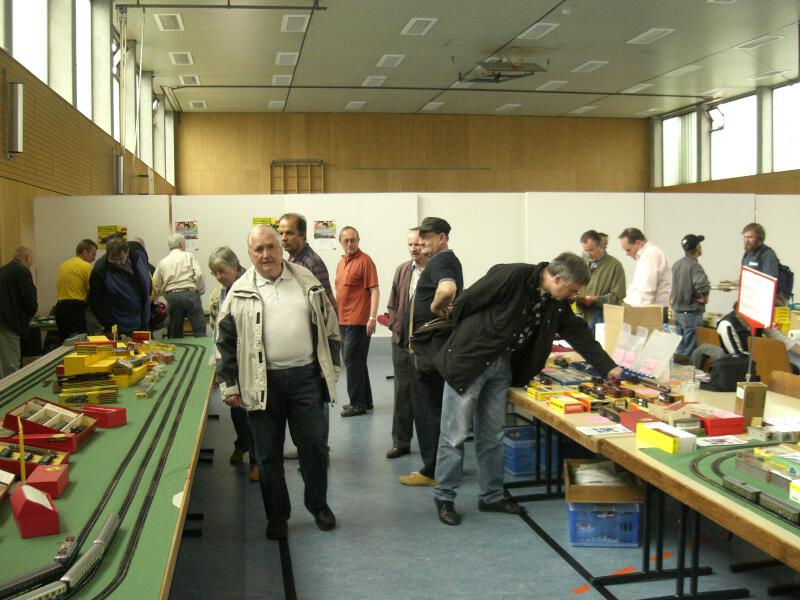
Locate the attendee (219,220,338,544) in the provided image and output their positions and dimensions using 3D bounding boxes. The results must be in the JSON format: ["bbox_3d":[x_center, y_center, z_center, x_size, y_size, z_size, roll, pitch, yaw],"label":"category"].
[{"bbox_3d":[-0.693,0.447,5.050,0.700,1.745,0.450,-1,4,-5],"label":"attendee"}]

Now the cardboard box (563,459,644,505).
[{"bbox_3d":[1.103,1.005,4.865,0.400,0.097,0.530,0,4,6],"label":"cardboard box"}]

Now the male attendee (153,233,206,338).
[{"bbox_3d":[-2.624,0.093,10.500,0.580,1.760,0.420,1,4,18],"label":"male attendee"}]

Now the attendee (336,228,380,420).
[{"bbox_3d":[-0.426,0.191,8.500,0.380,1.790,0.500,-4,5,-45],"label":"attendee"}]

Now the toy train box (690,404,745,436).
[{"bbox_3d":[1.408,0.551,4.068,0.178,0.082,0.340,-2,4,-13],"label":"toy train box"}]

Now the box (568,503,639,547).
[{"bbox_3d":[1.122,1.194,4.931,0.365,0.237,0.460,0,4,5],"label":"box"}]

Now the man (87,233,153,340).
[{"bbox_3d":[-2.626,0.251,8.250,0.560,1.691,0.470,0,4,9],"label":"man"}]

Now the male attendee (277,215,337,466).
[{"bbox_3d":[-0.705,0.263,6.620,0.360,1.842,0.500,-3,4,-30],"label":"male attendee"}]

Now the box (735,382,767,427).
[{"bbox_3d":[1.638,0.490,4.081,0.103,0.197,0.083,-1,4,-1],"label":"box"}]

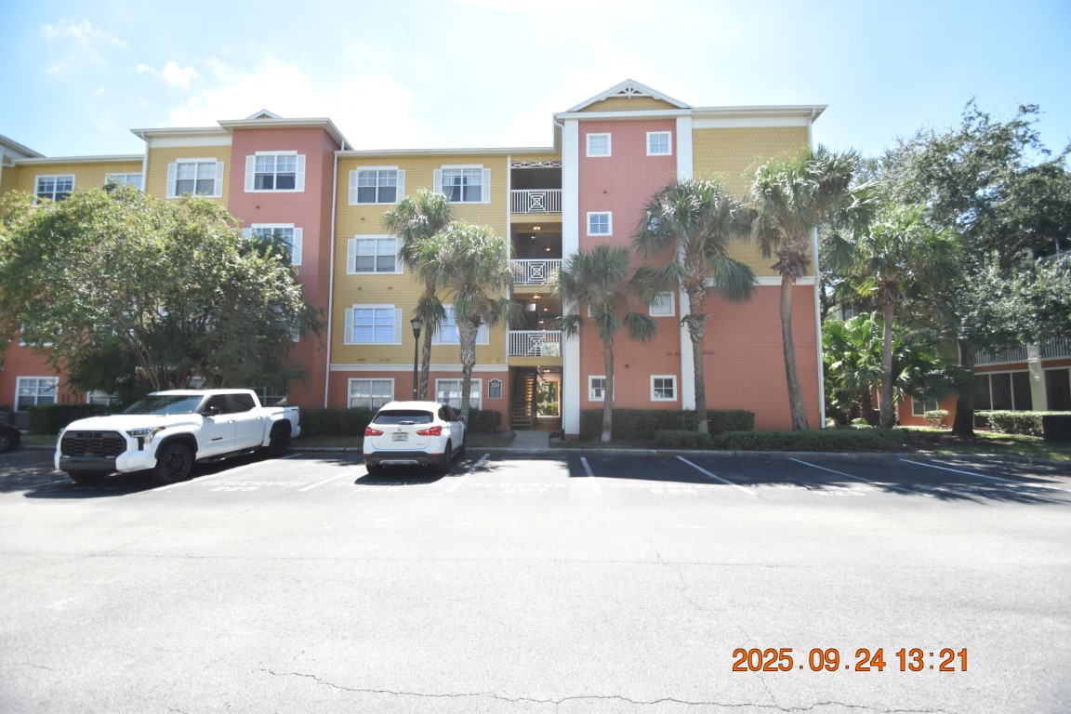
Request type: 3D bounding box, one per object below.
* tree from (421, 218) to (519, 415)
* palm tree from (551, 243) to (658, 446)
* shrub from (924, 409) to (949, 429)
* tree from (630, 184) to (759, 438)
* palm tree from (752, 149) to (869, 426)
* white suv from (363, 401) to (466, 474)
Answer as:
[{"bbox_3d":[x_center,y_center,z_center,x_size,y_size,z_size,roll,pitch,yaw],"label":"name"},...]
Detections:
[{"bbox_3d":[-2.350,-1.022,16.033,3.650,7.890,3.540,0,-5,0],"label":"tree"},{"bbox_3d":[2.445,-0.550,15.394,3.700,6.850,3.590,0,-5,0],"label":"palm tree"},{"bbox_3d":[18.332,2.855,20.438,0.940,0.890,0.910,0,-5,0],"label":"shrub"},{"bbox_3d":[5.586,-1.746,15.390,4.100,9.240,3.980,0,-5,0],"label":"tree"},{"bbox_3d":[9.585,-2.305,15.334,3.500,10.350,3.400,0,-5,0],"label":"palm tree"},{"bbox_3d":[-2.986,1.989,11.722,1.900,1.600,4.450,0,-5,-3],"label":"white suv"}]

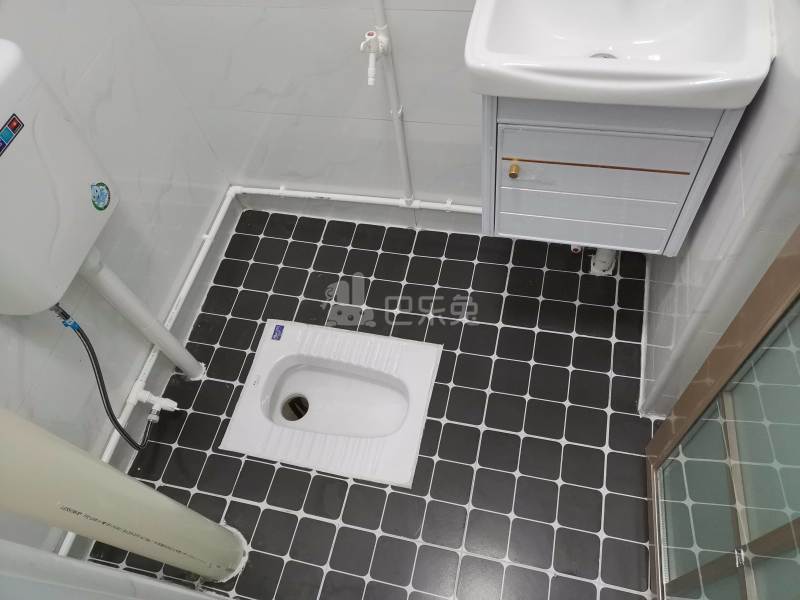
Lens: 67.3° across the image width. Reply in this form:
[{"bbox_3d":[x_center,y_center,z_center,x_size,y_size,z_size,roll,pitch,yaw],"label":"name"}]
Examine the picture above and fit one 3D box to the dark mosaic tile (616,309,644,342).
[{"bbox_3d":[0.621,0.073,1.624,0.072,0.010,0.097,7,60,14],"label":"dark mosaic tile"}]

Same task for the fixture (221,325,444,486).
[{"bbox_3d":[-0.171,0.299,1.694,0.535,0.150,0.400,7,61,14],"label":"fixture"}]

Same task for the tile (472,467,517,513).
[{"bbox_3d":[0.226,0.460,1.448,0.095,0.010,0.095,8,61,14],"label":"tile"}]

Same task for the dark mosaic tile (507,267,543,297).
[{"bbox_3d":[0.362,-0.050,1.733,0.095,0.010,0.095,8,61,14],"label":"dark mosaic tile"}]

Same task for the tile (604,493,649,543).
[{"bbox_3d":[0.518,0.499,1.378,0.097,0.010,0.097,7,60,14],"label":"tile"}]

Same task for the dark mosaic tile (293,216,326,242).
[{"bbox_3d":[-0.293,-0.225,1.968,0.096,0.010,0.096,7,61,14],"label":"dark mosaic tile"}]

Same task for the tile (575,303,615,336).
[{"bbox_3d":[0.533,0.062,1.638,0.096,0.009,0.096,8,60,14],"label":"tile"}]

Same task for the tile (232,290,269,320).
[{"bbox_3d":[-0.455,0.017,1.824,0.097,0.009,0.097,8,61,13],"label":"tile"}]

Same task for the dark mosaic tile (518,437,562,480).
[{"bbox_3d":[0.345,0.388,1.470,0.096,0.009,0.096,8,60,14],"label":"dark mosaic tile"}]

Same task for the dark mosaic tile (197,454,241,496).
[{"bbox_3d":[-0.475,0.462,1.580,0.096,0.010,0.096,7,61,14],"label":"dark mosaic tile"}]

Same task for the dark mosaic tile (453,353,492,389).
[{"bbox_3d":[0.196,0.193,1.613,0.096,0.008,0.096,7,61,14],"label":"dark mosaic tile"}]

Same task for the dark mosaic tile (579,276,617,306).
[{"bbox_3d":[0.555,-0.025,1.686,0.095,0.010,0.095,8,61,14],"label":"dark mosaic tile"}]

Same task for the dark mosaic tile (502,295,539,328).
[{"bbox_3d":[0.342,0.037,1.692,0.097,0.010,0.097,7,60,14],"label":"dark mosaic tile"}]

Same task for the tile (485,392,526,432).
[{"bbox_3d":[0.274,0.294,1.558,0.096,0.010,0.096,7,61,14],"label":"tile"}]

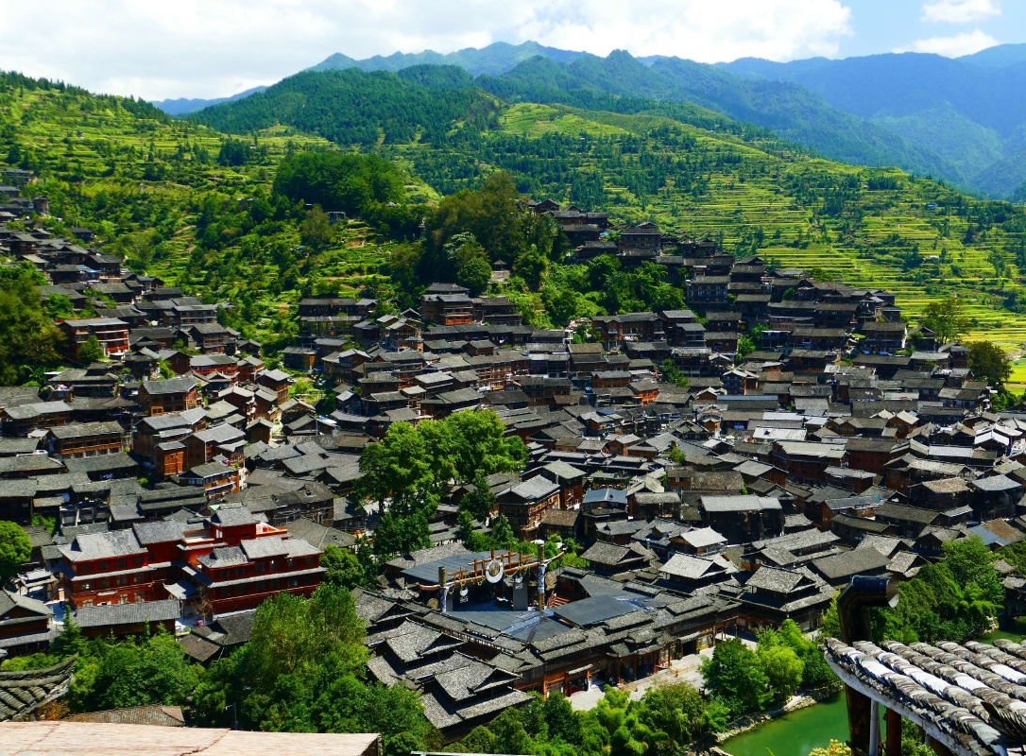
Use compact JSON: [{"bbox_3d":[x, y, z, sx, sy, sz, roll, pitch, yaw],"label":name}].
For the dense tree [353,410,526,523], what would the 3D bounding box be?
[{"bbox_3d":[-20.350,23.010,350.000,46.000,26.120,28.000,-1,7,-3],"label":"dense tree"}]

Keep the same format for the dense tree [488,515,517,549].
[{"bbox_3d":[-2.700,38.470,313.000,7.300,9.010,7.000,0,7,-1],"label":"dense tree"}]

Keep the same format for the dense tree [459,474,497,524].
[{"bbox_3d":[-9.480,32.650,337.000,10.000,13.360,9.500,-1,7,-2],"label":"dense tree"}]

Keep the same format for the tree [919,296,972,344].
[{"bbox_3d":[147.560,-19.030,430.000,16.500,17.000,15.500,0,8,0],"label":"tree"}]

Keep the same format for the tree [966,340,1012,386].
[{"bbox_3d":[198.670,-5.100,525.000,18.500,20.740,18.000,3,8,21],"label":"tree"}]

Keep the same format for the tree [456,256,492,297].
[{"bbox_3d":[-15.430,-40.460,508.000,14.300,17.630,13.500,-1,7,-2],"label":"tree"}]

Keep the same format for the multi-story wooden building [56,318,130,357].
[{"bbox_3d":[-129.070,-12.080,388.000,18.000,10.800,12.000,-7,10,-40],"label":"multi-story wooden building"}]

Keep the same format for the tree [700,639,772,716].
[{"bbox_3d":[37.250,50.010,210.000,11.800,12.500,11.500,0,8,0],"label":"tree"}]

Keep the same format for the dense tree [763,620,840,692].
[{"bbox_3d":[50.540,48.910,222.000,13.300,11.750,10.500,1,8,13],"label":"dense tree"}]

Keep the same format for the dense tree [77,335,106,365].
[{"bbox_3d":[-126.260,-8.620,377.000,7.800,8.300,7.500,0,8,0],"label":"dense tree"}]

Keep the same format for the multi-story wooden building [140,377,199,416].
[{"bbox_3d":[-93.230,5.240,341.000,14.000,9.300,9.000,-3,9,-20],"label":"multi-story wooden building"}]

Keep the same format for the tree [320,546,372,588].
[{"bbox_3d":[-35.480,40.450,265.000,10.000,11.500,10.000,0,8,0],"label":"tree"}]

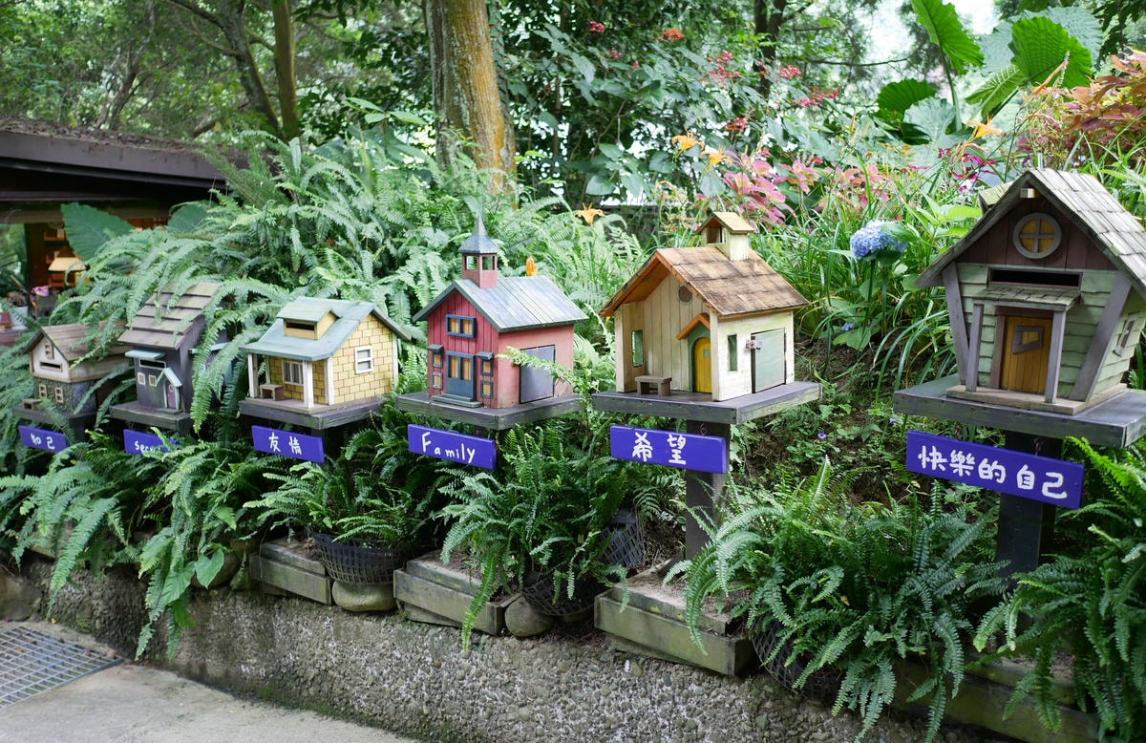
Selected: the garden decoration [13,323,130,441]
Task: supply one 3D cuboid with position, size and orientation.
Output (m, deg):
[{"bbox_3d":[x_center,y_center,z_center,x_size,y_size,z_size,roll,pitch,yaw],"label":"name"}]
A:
[{"bbox_3d":[-2.367,0.049,4.895,0.510,0.580,0.500,6,11,34],"label":"garden decoration"}]

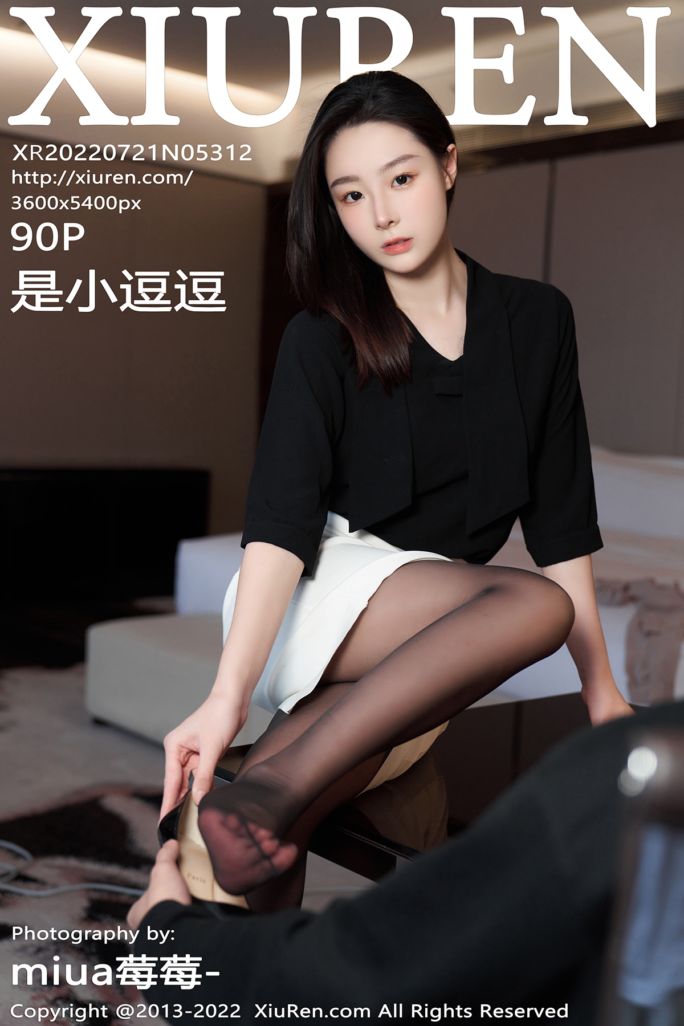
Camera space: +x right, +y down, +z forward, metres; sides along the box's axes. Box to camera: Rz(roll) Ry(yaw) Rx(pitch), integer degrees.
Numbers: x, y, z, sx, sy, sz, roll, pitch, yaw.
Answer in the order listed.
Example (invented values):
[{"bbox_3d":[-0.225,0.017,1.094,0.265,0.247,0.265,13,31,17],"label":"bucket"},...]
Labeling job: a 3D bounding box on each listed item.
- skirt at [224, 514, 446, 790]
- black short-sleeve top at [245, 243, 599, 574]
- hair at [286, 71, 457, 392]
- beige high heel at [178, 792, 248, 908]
[{"bbox_3d":[0.002,0.142,1.570,0.340,0.280,0.320,-3,6,-14],"label":"skirt"},{"bbox_3d":[0.106,-0.127,1.620,0.460,0.430,0.310,2,9,-1],"label":"black short-sleeve top"},{"bbox_3d":[0.037,-0.350,1.540,0.215,0.380,0.240,-7,5,18],"label":"hair"},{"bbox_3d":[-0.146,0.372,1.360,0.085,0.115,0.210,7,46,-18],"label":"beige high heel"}]

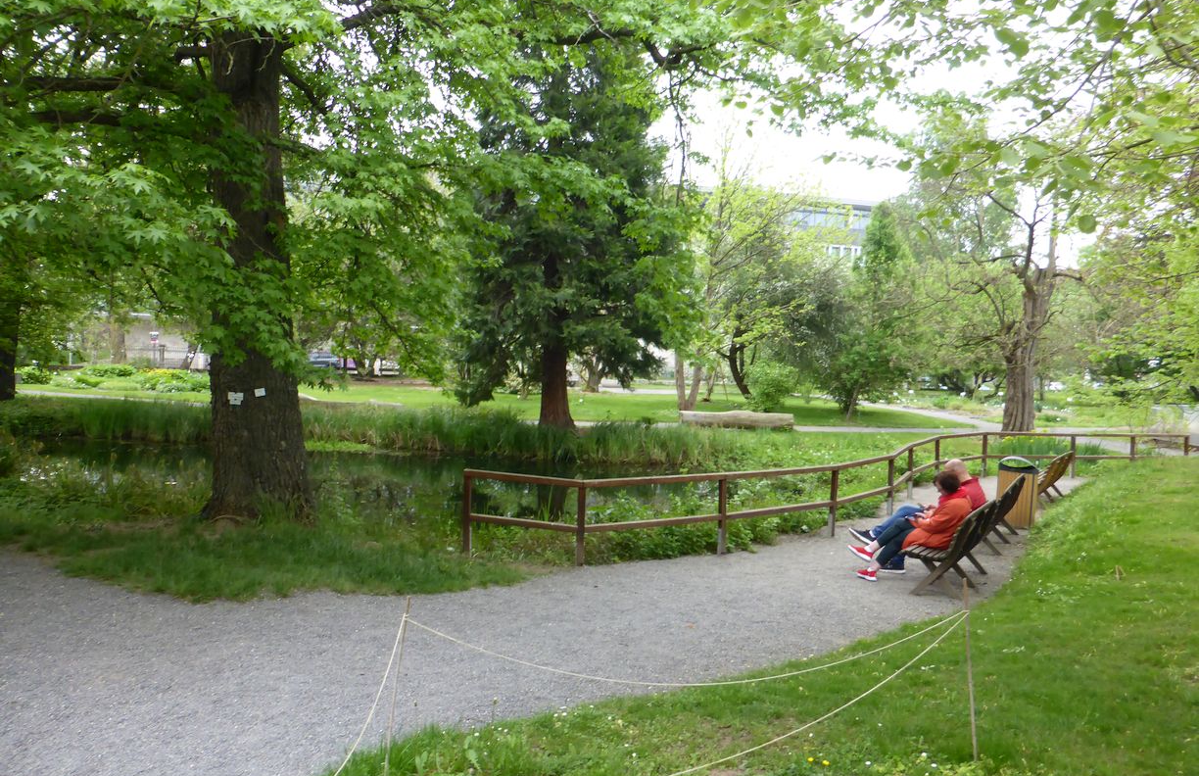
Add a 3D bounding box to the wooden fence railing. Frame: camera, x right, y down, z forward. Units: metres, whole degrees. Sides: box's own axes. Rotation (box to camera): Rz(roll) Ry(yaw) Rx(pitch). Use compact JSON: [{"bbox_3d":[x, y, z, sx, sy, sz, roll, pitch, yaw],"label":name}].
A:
[{"bbox_3d":[5.316,1.437,14.607,15.825,1.100,2.904,-2,3,-37],"label":"wooden fence railing"}]

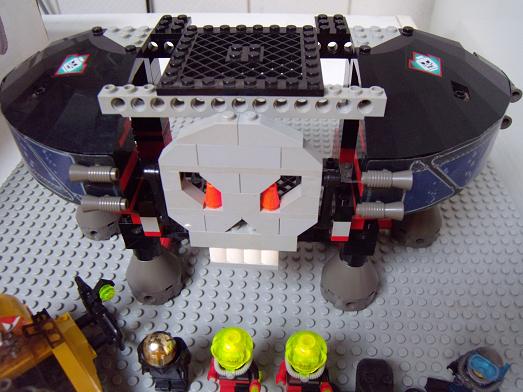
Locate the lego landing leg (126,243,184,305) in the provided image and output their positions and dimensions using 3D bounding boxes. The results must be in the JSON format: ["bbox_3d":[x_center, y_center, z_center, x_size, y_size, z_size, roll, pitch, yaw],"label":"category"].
[{"bbox_3d":[-0.062,0.041,0.245,0.032,0.027,0.032,1,41,3],"label":"lego landing leg"}]

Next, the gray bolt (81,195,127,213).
[{"bbox_3d":[-0.065,0.003,0.175,0.020,0.008,0.008,1,41,3],"label":"gray bolt"}]

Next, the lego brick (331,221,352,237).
[{"bbox_3d":[0.037,0.013,0.198,0.008,0.010,0.008,1,41,3],"label":"lego brick"}]

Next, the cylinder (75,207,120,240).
[{"bbox_3d":[-0.108,0.009,0.283,0.032,0.027,0.032,1,41,3],"label":"cylinder"}]

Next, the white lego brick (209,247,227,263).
[{"bbox_3d":[-0.020,0.026,0.202,0.008,0.010,0.008,1,41,3],"label":"white lego brick"}]

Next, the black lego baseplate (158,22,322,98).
[{"bbox_3d":[-0.007,-0.061,0.184,0.064,0.005,0.064,1,41,3],"label":"black lego baseplate"}]

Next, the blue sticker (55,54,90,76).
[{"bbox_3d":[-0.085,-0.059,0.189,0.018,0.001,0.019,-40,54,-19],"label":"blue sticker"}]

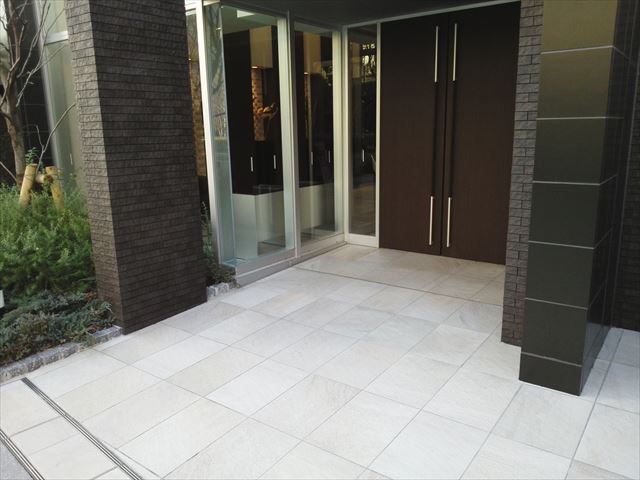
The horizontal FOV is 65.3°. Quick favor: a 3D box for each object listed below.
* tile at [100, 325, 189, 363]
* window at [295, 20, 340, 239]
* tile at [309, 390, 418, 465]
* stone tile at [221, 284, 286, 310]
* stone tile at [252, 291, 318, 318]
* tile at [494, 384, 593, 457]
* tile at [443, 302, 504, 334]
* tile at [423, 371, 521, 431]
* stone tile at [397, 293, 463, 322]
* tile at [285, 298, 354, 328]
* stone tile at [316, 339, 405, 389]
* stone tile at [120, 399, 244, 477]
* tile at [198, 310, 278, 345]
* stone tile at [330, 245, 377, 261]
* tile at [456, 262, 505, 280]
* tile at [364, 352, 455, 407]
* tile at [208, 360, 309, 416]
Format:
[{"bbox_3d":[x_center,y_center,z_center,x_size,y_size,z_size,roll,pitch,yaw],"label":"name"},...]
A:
[{"bbox_3d":[-1.362,0.816,3.954,0.400,0.020,0.600,8,17,35],"label":"tile"},{"bbox_3d":[0.003,-1.246,6.034,0.048,2.507,0.921,8,17,35],"label":"window"},{"bbox_3d":[0.251,1.030,2.758,0.393,0.024,0.605,8,17,35],"label":"tile"},{"bbox_3d":[-0.644,0.560,4.905,0.400,0.020,0.600,8,17,35],"label":"stone tile"},{"bbox_3d":[-0.321,0.605,4.674,0.400,0.020,0.600,8,17,35],"label":"stone tile"},{"bbox_3d":[1.258,1.000,2.797,0.400,0.020,0.600,8,17,36],"label":"tile"},{"bbox_3d":[1.307,0.653,4.161,0.393,0.024,0.566,8,17,35],"label":"tile"},{"bbox_3d":[0.936,0.956,3.030,0.400,0.020,0.600,8,17,36],"label":"tile"},{"bbox_3d":[1.006,0.612,4.455,0.400,0.020,0.600,8,17,35],"label":"stone tile"},{"bbox_3d":[0.002,0.650,4.442,0.400,0.020,0.600,8,17,35],"label":"tile"},{"bbox_3d":[0.289,0.859,3.458,0.393,0.024,0.605,8,17,35],"label":"stone tile"},{"bbox_3d":[-0.749,1.087,2.787,0.400,0.020,0.600,8,17,36],"label":"stone tile"},{"bbox_3d":[-0.664,0.726,4.140,0.393,0.024,0.605,8,17,35],"label":"tile"},{"bbox_3d":[0.425,0.162,6.344,0.400,0.020,0.600,8,17,36],"label":"stone tile"},{"bbox_3d":[1.733,0.341,5.387,0.393,0.024,0.586,8,17,35],"label":"tile"},{"bbox_3d":[0.607,0.903,3.231,0.393,0.024,0.605,8,17,35],"label":"tile"},{"bbox_3d":[-0.389,0.956,3.258,0.400,0.020,0.600,8,17,36],"label":"tile"}]

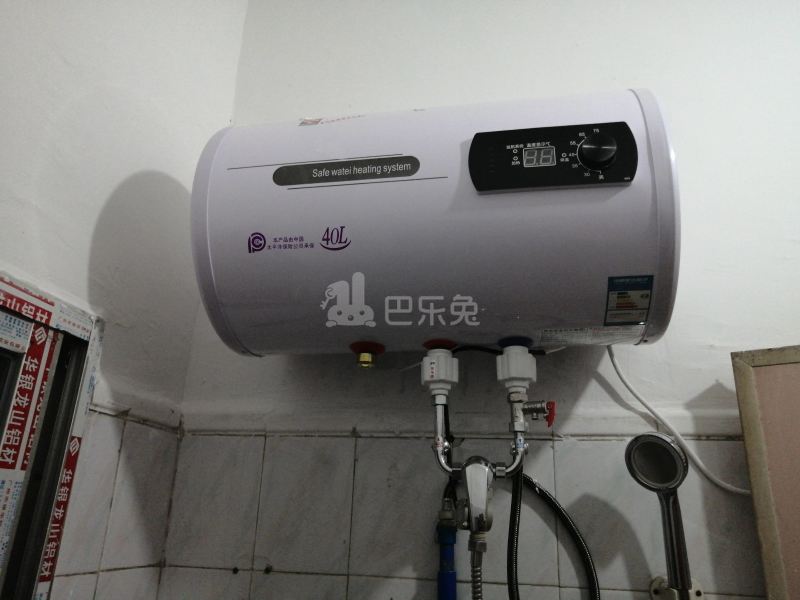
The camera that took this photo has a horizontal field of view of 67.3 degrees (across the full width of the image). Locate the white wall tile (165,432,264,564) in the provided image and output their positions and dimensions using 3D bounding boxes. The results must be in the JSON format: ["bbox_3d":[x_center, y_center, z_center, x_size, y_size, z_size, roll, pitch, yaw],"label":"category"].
[{"bbox_3d":[-0.294,0.319,0.964,0.150,0.200,0.009,-2,-20,11],"label":"white wall tile"}]

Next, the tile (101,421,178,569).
[{"bbox_3d":[-0.388,0.294,0.904,0.009,0.200,0.150,-2,-20,11],"label":"tile"}]

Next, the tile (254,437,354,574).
[{"bbox_3d":[-0.145,0.315,0.936,0.150,0.200,0.009,-2,-20,11],"label":"tile"}]

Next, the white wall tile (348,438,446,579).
[{"bbox_3d":[0.003,0.310,0.908,0.150,0.200,0.009,-2,-20,11],"label":"white wall tile"}]

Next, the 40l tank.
[{"bbox_3d":[0.051,-0.098,0.854,0.572,0.340,0.348,-2,-20,10],"label":"40l tank"}]

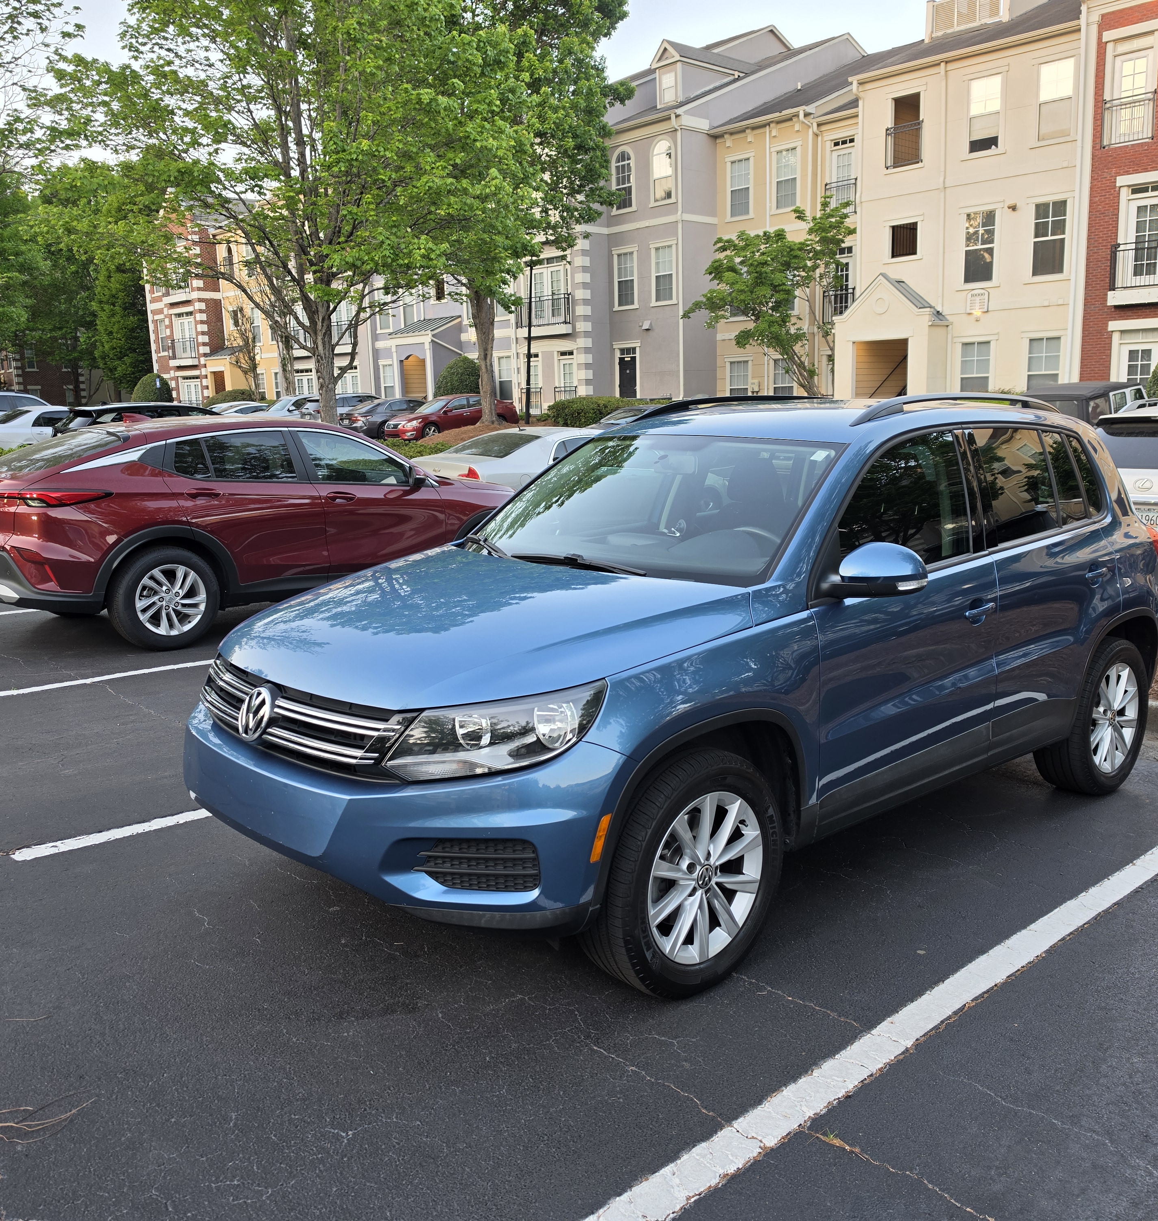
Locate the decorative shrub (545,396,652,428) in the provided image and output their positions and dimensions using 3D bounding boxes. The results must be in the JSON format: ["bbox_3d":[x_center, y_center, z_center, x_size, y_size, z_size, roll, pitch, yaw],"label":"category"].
[{"bbox_3d":[0.870,-6.680,36.200,1.700,1.150,4.200,-12,15,-43],"label":"decorative shrub"}]

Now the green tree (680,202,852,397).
[{"bbox_3d":[5.610,-8.510,31.900,4.500,6.500,4.900,-2,11,0],"label":"green tree"}]

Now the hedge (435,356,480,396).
[{"bbox_3d":[-4.570,-8.460,42.200,2.150,2.900,2.150,-12,15,-43],"label":"hedge"}]

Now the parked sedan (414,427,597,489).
[{"bbox_3d":[-0.060,-1.900,15.750,4.860,1.460,1.840,-10,13,-40],"label":"parked sedan"}]

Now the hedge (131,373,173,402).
[{"bbox_3d":[-22.500,-10.940,56.850,2.200,3.000,2.200,-12,15,-43],"label":"hedge"}]

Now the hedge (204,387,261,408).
[{"bbox_3d":[-15.770,-9.090,48.950,2.300,1.900,2.700,-12,15,-43],"label":"hedge"}]

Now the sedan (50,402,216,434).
[{"bbox_3d":[-8.470,-3.620,23.200,4.500,1.560,1.860,-11,14,-40],"label":"sedan"}]

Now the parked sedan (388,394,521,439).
[{"bbox_3d":[-4.190,-6.380,35.810,4.860,1.470,1.850,-14,15,-42],"label":"parked sedan"}]

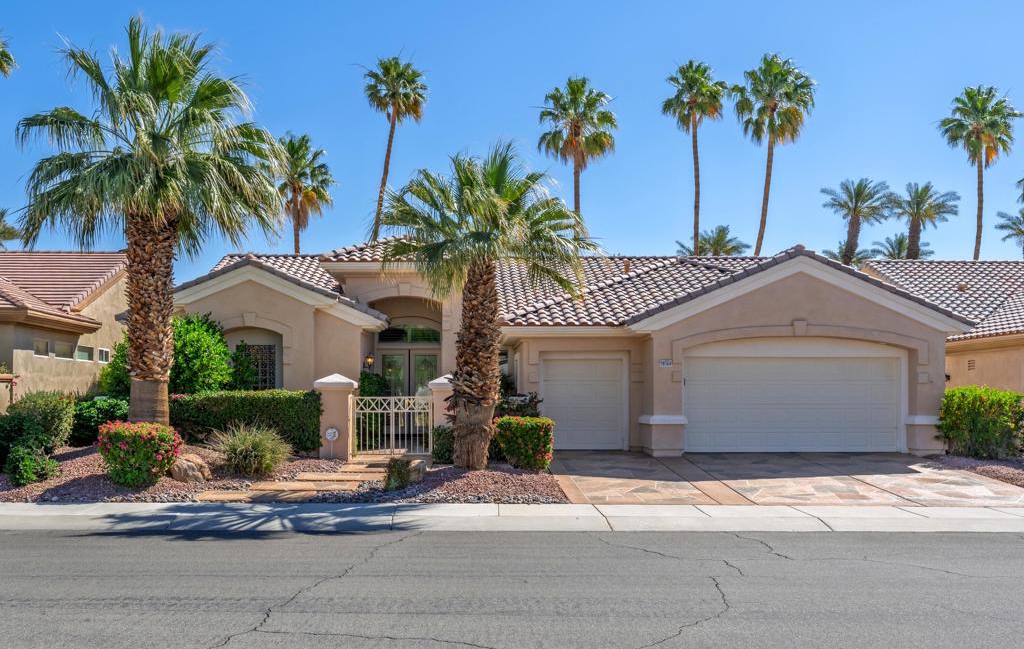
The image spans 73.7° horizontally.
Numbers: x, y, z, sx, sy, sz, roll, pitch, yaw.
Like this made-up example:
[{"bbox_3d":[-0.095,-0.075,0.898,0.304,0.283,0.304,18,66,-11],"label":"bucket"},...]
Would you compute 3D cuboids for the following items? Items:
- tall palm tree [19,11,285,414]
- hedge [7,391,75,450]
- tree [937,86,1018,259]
[{"bbox_3d":[-7.280,-1.950,13.700,5.200,8.430,5.100,0,0,0],"label":"tall palm tree"},{"bbox_3d":[-9.650,1.990,14.000,1.400,1.220,1.300,0,0,0],"label":"hedge"},{"bbox_3d":[23.280,-3.750,34.000,3.900,16.300,3.800,0,0,0],"label":"tree"}]

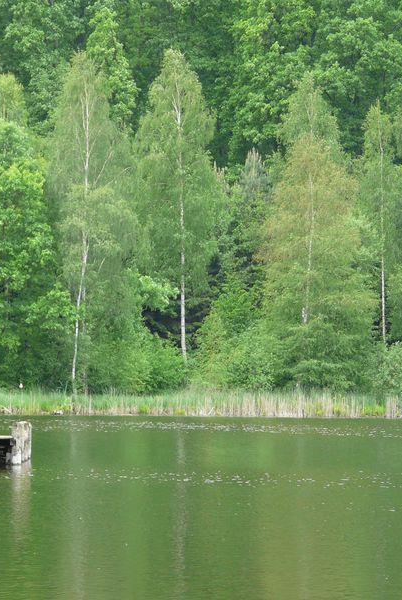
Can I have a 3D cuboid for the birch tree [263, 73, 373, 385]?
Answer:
[{"bbox_3d":[4.419,-2.429,133.500,4.360,12.240,4.360,1,-1,0],"label":"birch tree"}]

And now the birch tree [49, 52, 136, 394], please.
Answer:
[{"bbox_3d":[-4.120,-2.791,132.500,3.270,13.210,3.430,1,-1,0],"label":"birch tree"}]

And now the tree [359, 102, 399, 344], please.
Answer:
[{"bbox_3d":[7.059,-2.076,138.000,1.580,11.470,1.820,1,-1,0],"label":"tree"}]

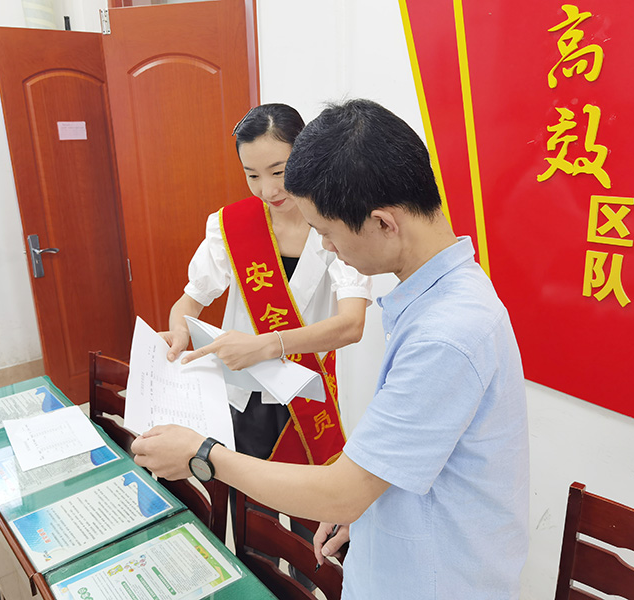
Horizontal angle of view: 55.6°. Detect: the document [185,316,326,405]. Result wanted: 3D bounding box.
[{"bbox_3d":[-0.122,0.122,1.170,0.270,0.105,0.085,24,25,18],"label":"document"}]

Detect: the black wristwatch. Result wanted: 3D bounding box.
[{"bbox_3d":[-0.173,0.250,0.940,0.041,0.055,0.048,6,24,27],"label":"black wristwatch"}]

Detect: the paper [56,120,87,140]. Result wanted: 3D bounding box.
[{"bbox_3d":[-1.294,-0.895,3.182,0.142,0.092,0.004,-15,22,-38],"label":"paper"}]

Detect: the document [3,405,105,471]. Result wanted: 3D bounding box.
[{"bbox_3d":[-0.750,0.382,1.709,0.210,0.005,0.297,-13,20,-33],"label":"document"}]

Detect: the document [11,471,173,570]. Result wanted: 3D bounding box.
[{"bbox_3d":[-0.508,0.485,1.356,0.297,0.005,0.210,-15,22,-39],"label":"document"}]

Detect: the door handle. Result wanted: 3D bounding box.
[{"bbox_3d":[-1.443,-0.234,3.204,0.131,0.228,0.060,-15,22,-38],"label":"door handle"}]

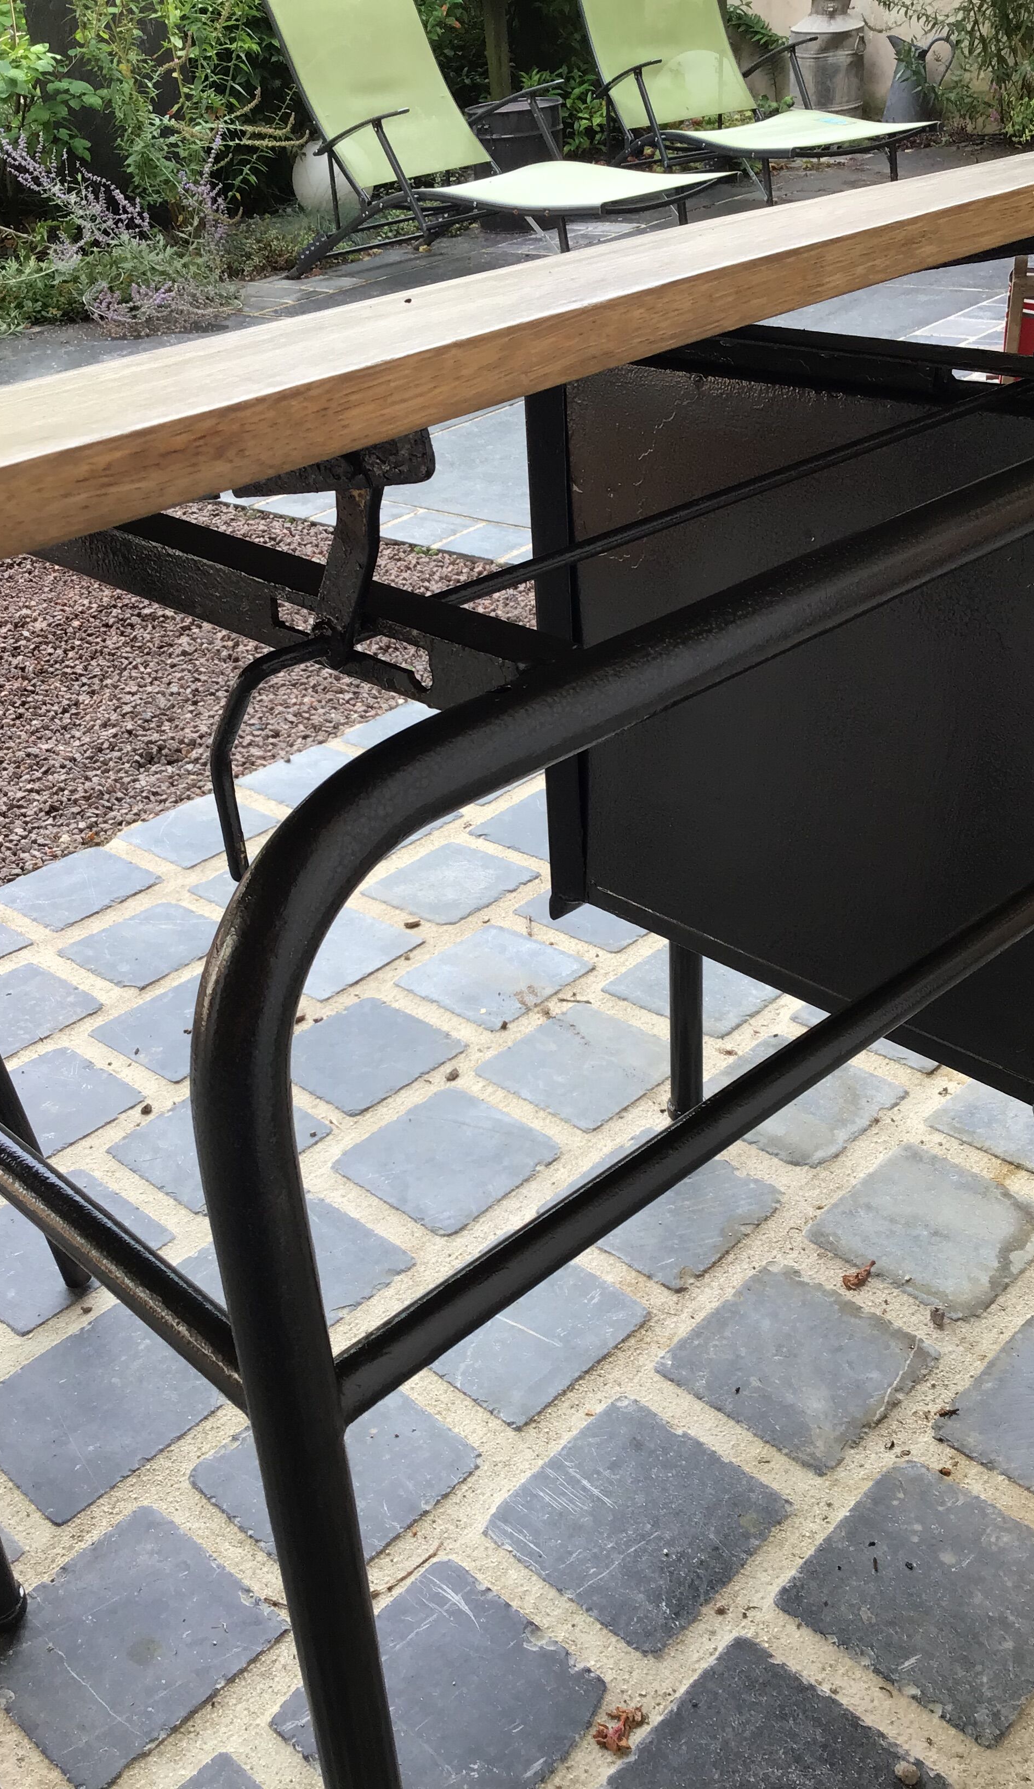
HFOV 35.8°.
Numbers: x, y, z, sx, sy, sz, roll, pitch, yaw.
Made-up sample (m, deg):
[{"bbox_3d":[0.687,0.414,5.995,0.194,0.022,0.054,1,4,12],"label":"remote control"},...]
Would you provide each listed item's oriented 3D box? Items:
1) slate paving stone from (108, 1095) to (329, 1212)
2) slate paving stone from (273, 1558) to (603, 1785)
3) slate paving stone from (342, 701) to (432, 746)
[{"bbox_3d":[-0.265,0.234,1.445,0.141,0.030,0.147,22,38,38],"label":"slate paving stone"},{"bbox_3d":[-0.045,0.491,0.955,0.135,0.030,0.148,21,38,38],"label":"slate paving stone"},{"bbox_3d":[-0.139,-0.203,2.123,0.136,0.025,0.145,22,38,39],"label":"slate paving stone"}]

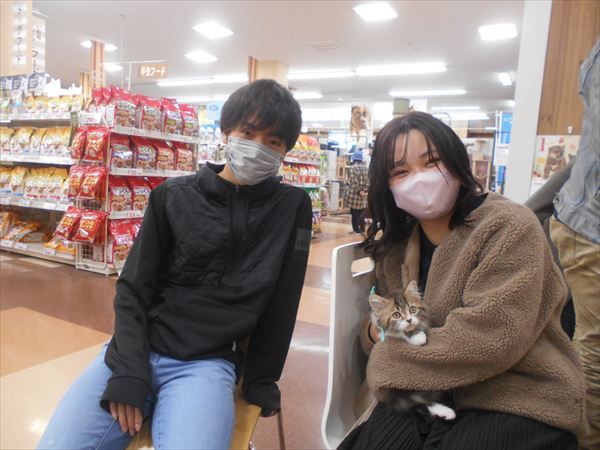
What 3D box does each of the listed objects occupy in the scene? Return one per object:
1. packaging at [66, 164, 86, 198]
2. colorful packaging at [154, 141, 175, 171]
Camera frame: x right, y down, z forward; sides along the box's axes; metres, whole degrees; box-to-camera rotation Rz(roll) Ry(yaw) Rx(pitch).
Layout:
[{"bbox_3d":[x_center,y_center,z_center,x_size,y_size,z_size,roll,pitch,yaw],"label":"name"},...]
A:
[{"bbox_3d":[-2.006,-0.393,4.112,0.220,0.310,0.080,7,1,33],"label":"packaging"},{"bbox_3d":[-1.485,-0.758,4.943,0.100,0.340,0.200,-2,3,34],"label":"colorful packaging"}]

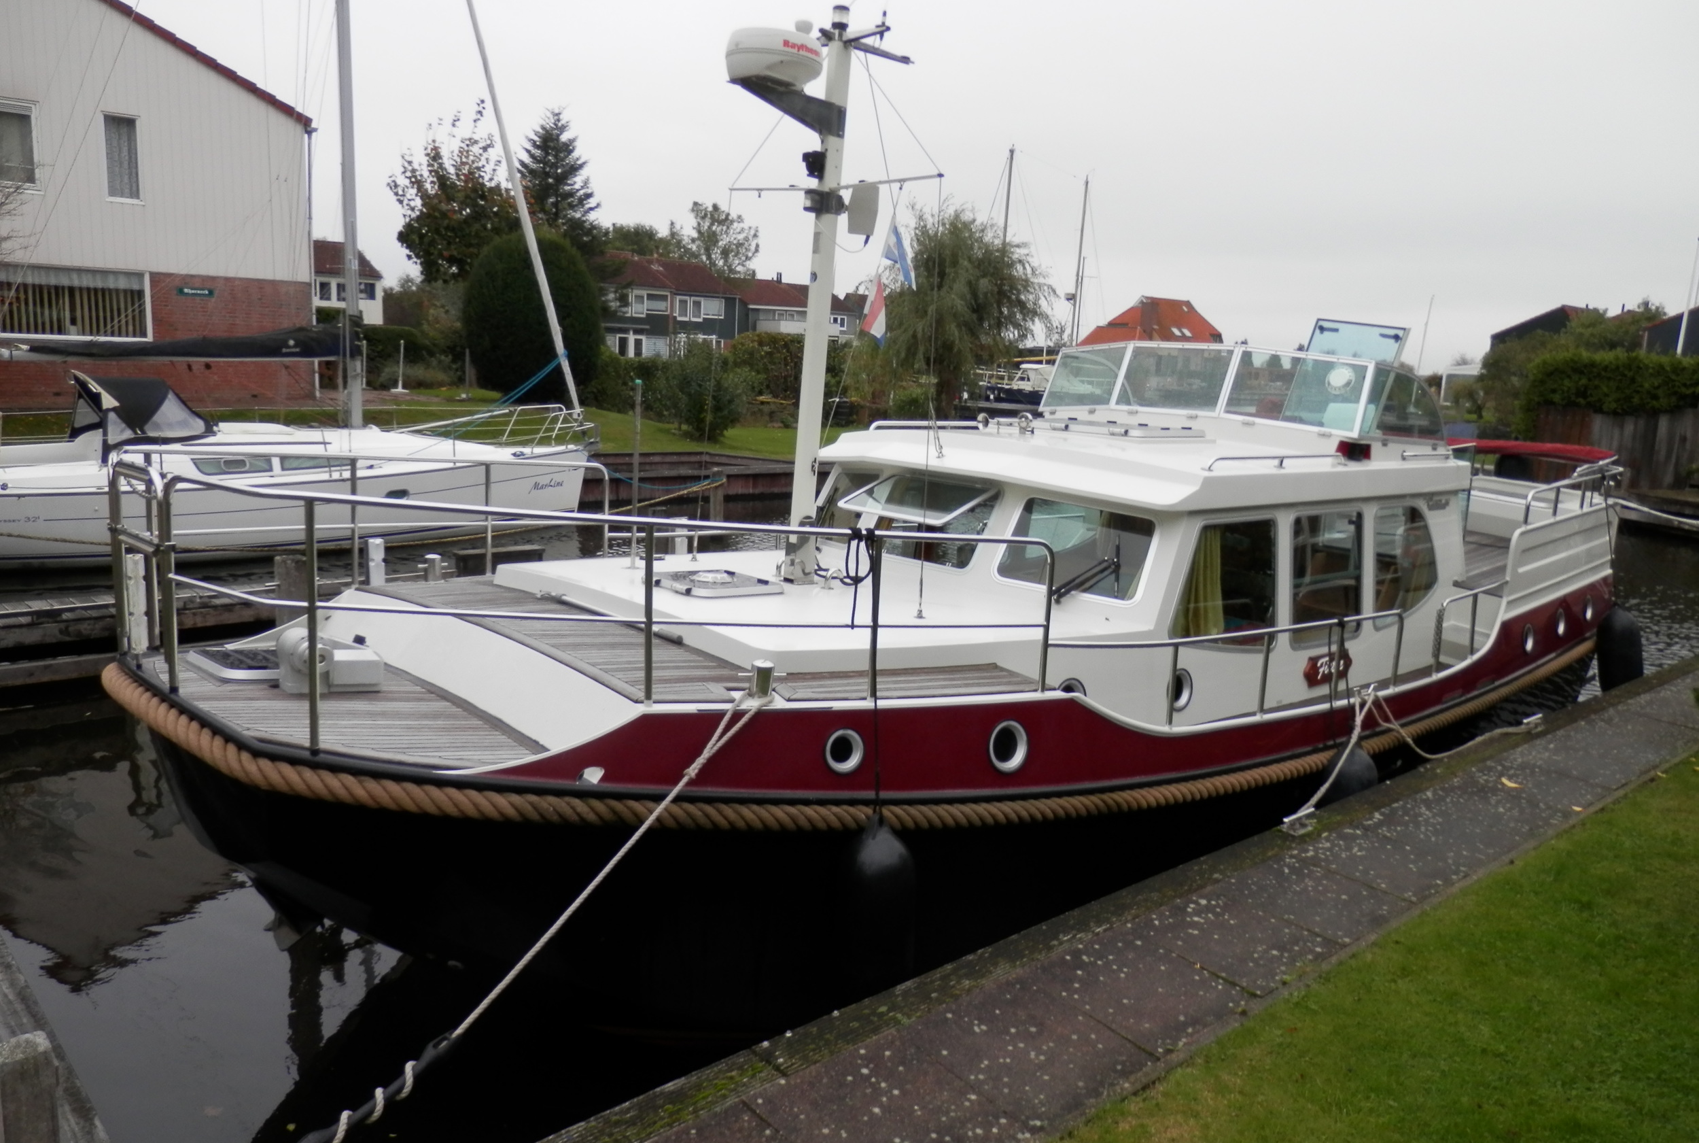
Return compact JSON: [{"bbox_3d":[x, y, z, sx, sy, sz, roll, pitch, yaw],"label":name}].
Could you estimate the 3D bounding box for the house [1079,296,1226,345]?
[{"bbox_3d":[22.642,-16.770,92.000,9.500,7.500,9.500,-6,13,-41],"label":"house"}]

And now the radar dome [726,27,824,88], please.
[{"bbox_3d":[-0.340,-2.329,5.569,0.450,0.240,0.450,2,10,0],"label":"radar dome"}]

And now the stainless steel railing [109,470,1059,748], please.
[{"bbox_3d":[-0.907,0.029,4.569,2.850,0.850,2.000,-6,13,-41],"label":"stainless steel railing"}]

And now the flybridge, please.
[{"bbox_3d":[2.561,-1.240,8.318,1.500,0.650,2.450,-6,13,-41],"label":"flybridge"}]

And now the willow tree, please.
[{"bbox_3d":[3.115,-6.698,32.000,4.300,5.500,4.200,3,10,6],"label":"willow tree"}]

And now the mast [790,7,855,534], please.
[{"bbox_3d":[-0.141,-1.332,5.917,0.140,2.650,0.130,4,8,-1],"label":"mast"}]

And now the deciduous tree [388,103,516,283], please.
[{"bbox_3d":[-9.876,-8.132,31.000,3.700,6.800,3.600,-1,10,-17],"label":"deciduous tree"}]

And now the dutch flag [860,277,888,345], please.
[{"bbox_3d":[0.121,-1.280,6.037,0.150,0.350,0.100,-1,10,-19],"label":"dutch flag"}]

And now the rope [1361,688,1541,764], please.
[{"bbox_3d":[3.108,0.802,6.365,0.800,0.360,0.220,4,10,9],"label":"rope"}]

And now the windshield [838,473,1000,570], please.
[{"bbox_3d":[0.367,-0.302,6.572,0.400,0.450,0.920,-6,13,-41],"label":"windshield"}]

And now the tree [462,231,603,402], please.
[{"bbox_3d":[-6.708,-5.386,26.000,2.900,3.500,2.900,0,10,-14],"label":"tree"}]

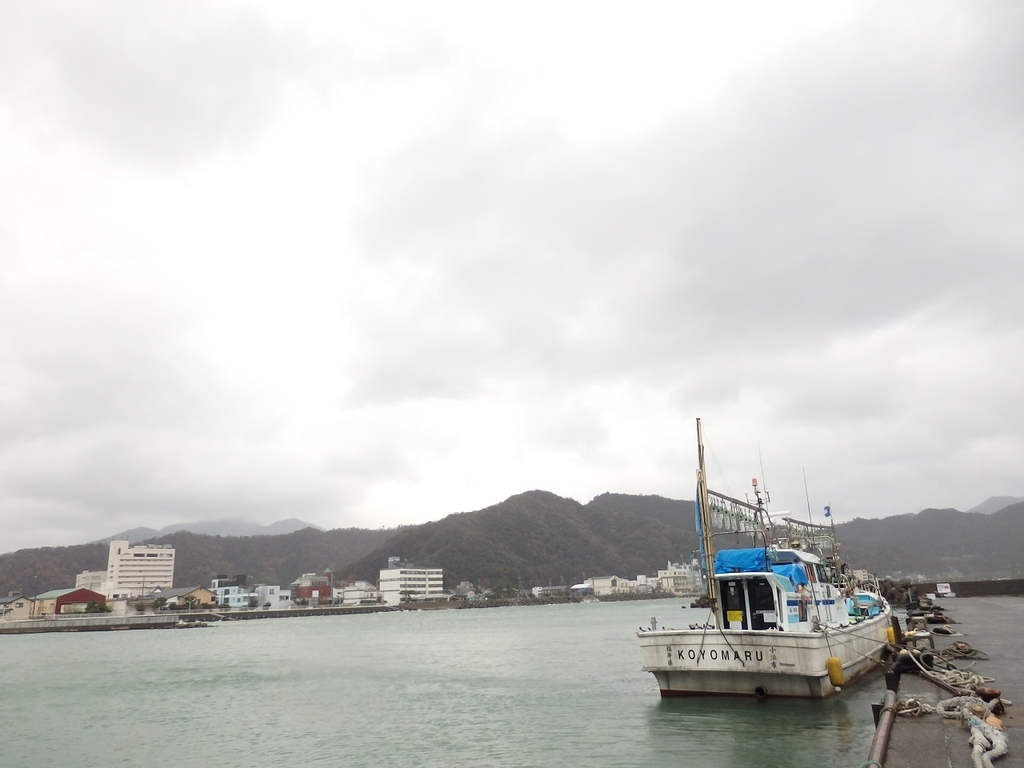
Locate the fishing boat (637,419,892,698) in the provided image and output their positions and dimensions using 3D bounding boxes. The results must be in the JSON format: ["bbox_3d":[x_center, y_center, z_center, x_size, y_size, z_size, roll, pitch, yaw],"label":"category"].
[{"bbox_3d":[9.562,5.661,24.145,4.277,6.858,16.920,-13,-19,32],"label":"fishing boat"}]

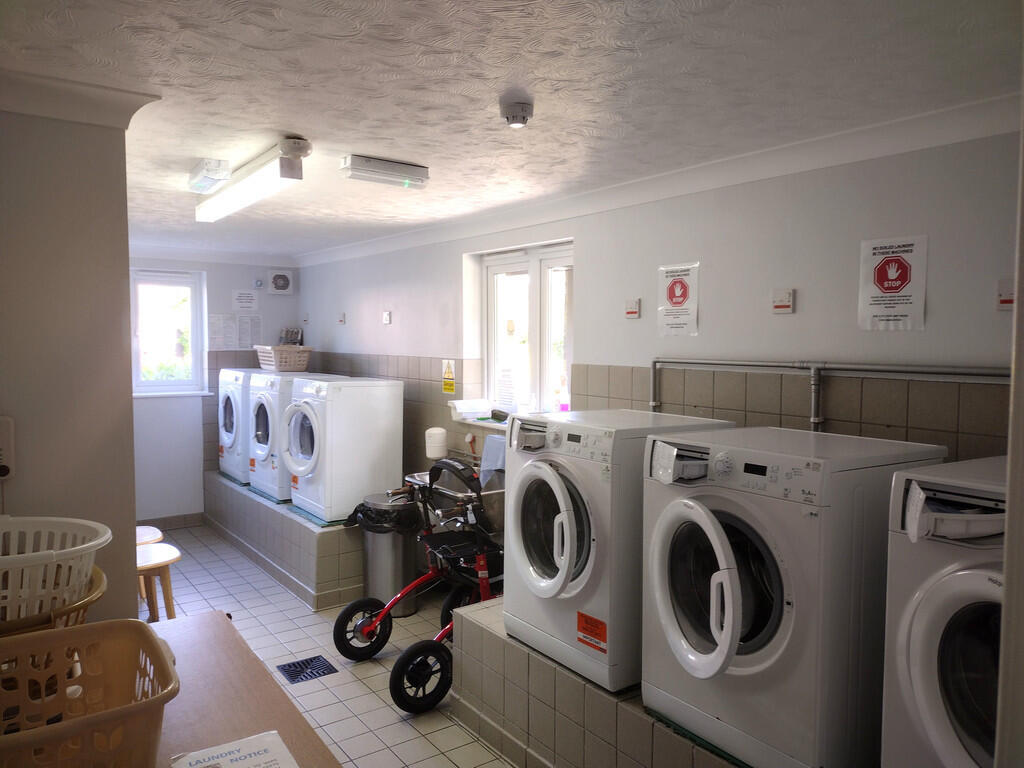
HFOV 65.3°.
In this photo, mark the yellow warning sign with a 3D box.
[{"bbox_3d":[-0.383,-0.043,4.859,0.006,0.200,0.152,-2,4,-35],"label":"yellow warning sign"}]

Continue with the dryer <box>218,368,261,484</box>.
[{"bbox_3d":[-2.015,0.334,6.532,0.570,0.850,0.598,-2,4,-35],"label":"dryer"}]

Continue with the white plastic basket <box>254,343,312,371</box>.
[{"bbox_3d":[-1.785,-0.206,6.230,0.310,0.200,0.460,-2,4,-35],"label":"white plastic basket"}]

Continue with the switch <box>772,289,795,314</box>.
[{"bbox_3d":[0.976,-0.299,2.863,0.025,0.086,0.086,-2,4,-35],"label":"switch"}]

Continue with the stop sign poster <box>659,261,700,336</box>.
[{"bbox_3d":[0.698,-0.351,3.353,0.008,0.298,0.220,-2,4,-35],"label":"stop sign poster"}]

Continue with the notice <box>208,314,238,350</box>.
[{"bbox_3d":[-2.380,-0.424,6.577,0.213,0.297,0.006,-2,4,-35],"label":"notice"}]

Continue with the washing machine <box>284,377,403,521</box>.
[{"bbox_3d":[-1.071,0.384,5.029,0.555,0.825,0.595,-2,4,-35],"label":"washing machine"}]

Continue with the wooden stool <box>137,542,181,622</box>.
[{"bbox_3d":[-1.948,1.121,4.190,0.380,0.450,0.390,-2,4,-35],"label":"wooden stool"}]

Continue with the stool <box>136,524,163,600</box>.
[{"bbox_3d":[-2.206,1.097,4.570,0.380,0.450,0.390,-2,4,-35],"label":"stool"}]

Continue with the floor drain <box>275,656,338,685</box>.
[{"bbox_3d":[-0.984,1.378,3.843,0.232,0.015,0.238,-2,4,-35],"label":"floor drain"}]

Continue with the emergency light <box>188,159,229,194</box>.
[{"bbox_3d":[-1.252,-0.847,3.301,0.110,0.090,0.320,-2,4,-30],"label":"emergency light"}]

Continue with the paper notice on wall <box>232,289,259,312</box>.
[{"bbox_3d":[-2.226,-0.697,6.666,0.210,0.172,0.006,-2,4,-35],"label":"paper notice on wall"}]

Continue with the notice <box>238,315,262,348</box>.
[{"bbox_3d":[-2.198,-0.431,6.702,0.210,0.297,0.006,-2,4,-35],"label":"notice"}]

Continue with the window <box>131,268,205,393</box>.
[{"bbox_3d":[-2.807,-0.418,6.520,0.620,0.970,0.100,-2,4,-35],"label":"window"}]

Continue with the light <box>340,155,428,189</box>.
[{"bbox_3d":[-0.496,-0.821,3.119,0.345,0.072,0.098,-2,4,-40],"label":"light"}]

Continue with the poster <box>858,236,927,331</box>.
[{"bbox_3d":[1.230,-0.322,2.585,0.008,0.298,0.220,-2,4,-35],"label":"poster"}]

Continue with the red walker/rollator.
[{"bbox_3d":[-0.340,0.876,3.785,0.860,1.000,0.680,-2,4,-32],"label":"red walker/rollator"}]

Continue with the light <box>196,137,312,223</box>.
[{"bbox_3d":[-1.125,-0.811,3.324,0.085,0.125,1.280,-2,4,-33],"label":"light"}]

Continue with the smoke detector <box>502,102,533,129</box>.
[{"bbox_3d":[0.013,-0.784,2.355,0.100,0.052,0.100,0,3,0],"label":"smoke detector"}]

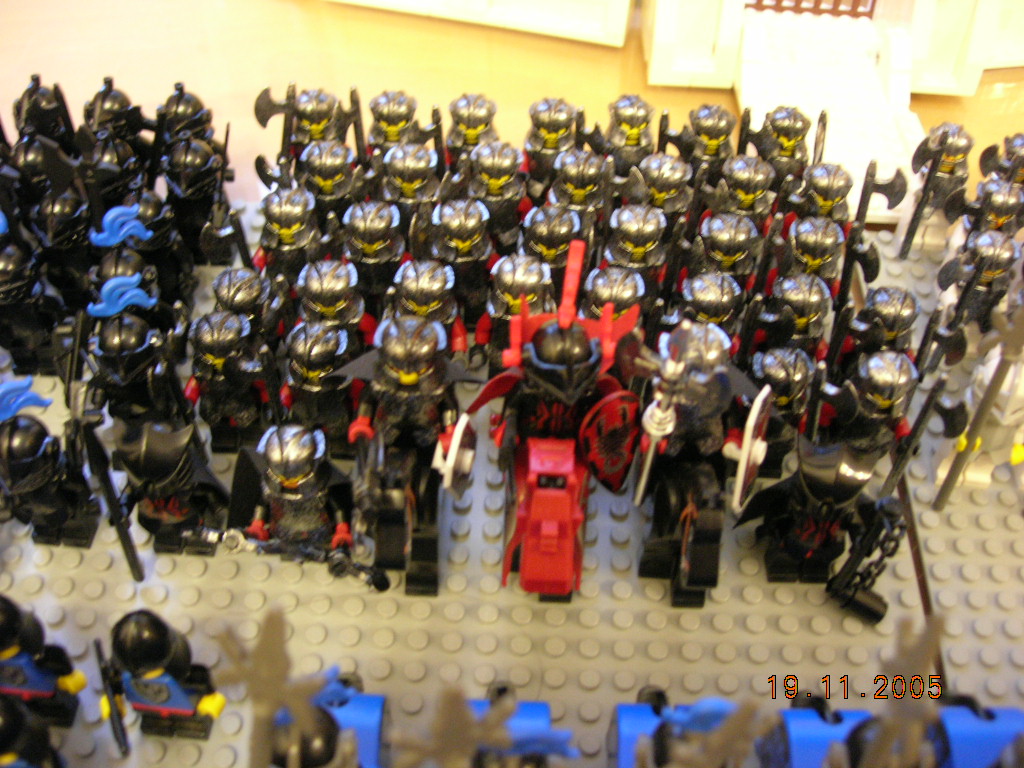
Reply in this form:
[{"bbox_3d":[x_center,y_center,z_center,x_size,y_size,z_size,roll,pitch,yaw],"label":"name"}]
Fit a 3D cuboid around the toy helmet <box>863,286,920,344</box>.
[{"bbox_3d":[0.097,-0.018,0.289,0.015,0.014,0.014,3,48,1],"label":"toy helmet"}]

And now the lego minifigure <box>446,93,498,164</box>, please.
[{"bbox_3d":[-0.012,-0.067,0.343,0.024,0.043,0.016,3,49,0],"label":"lego minifigure"}]

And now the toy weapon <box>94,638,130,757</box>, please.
[{"bbox_3d":[-0.080,0.063,0.225,0.004,0.038,0.006,-12,37,-22],"label":"toy weapon"}]

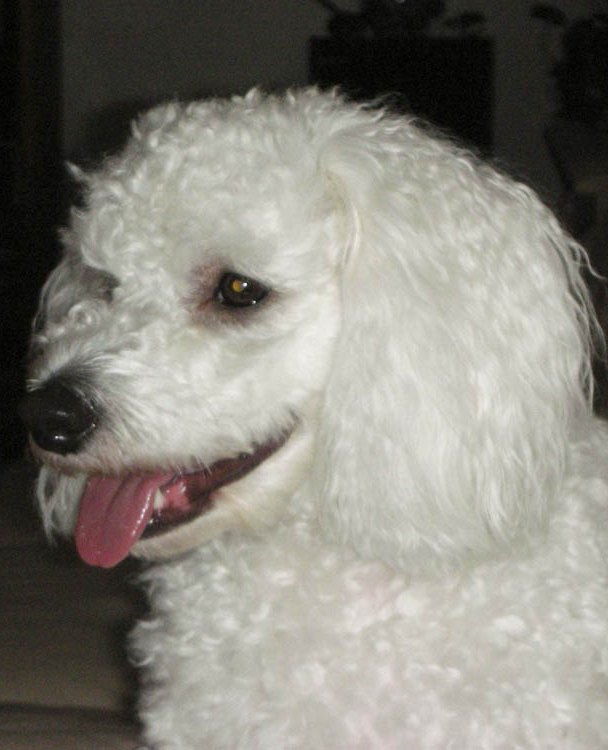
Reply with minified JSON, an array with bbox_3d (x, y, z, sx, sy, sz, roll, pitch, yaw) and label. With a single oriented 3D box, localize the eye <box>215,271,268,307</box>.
[{"bbox_3d":[-0.021,-0.029,1.000,0.018,0.012,0.011,3,4,27],"label":"eye"}]

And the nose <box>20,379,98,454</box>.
[{"bbox_3d":[-0.078,0.013,0.975,0.019,0.024,0.027,-6,9,-44],"label":"nose"}]

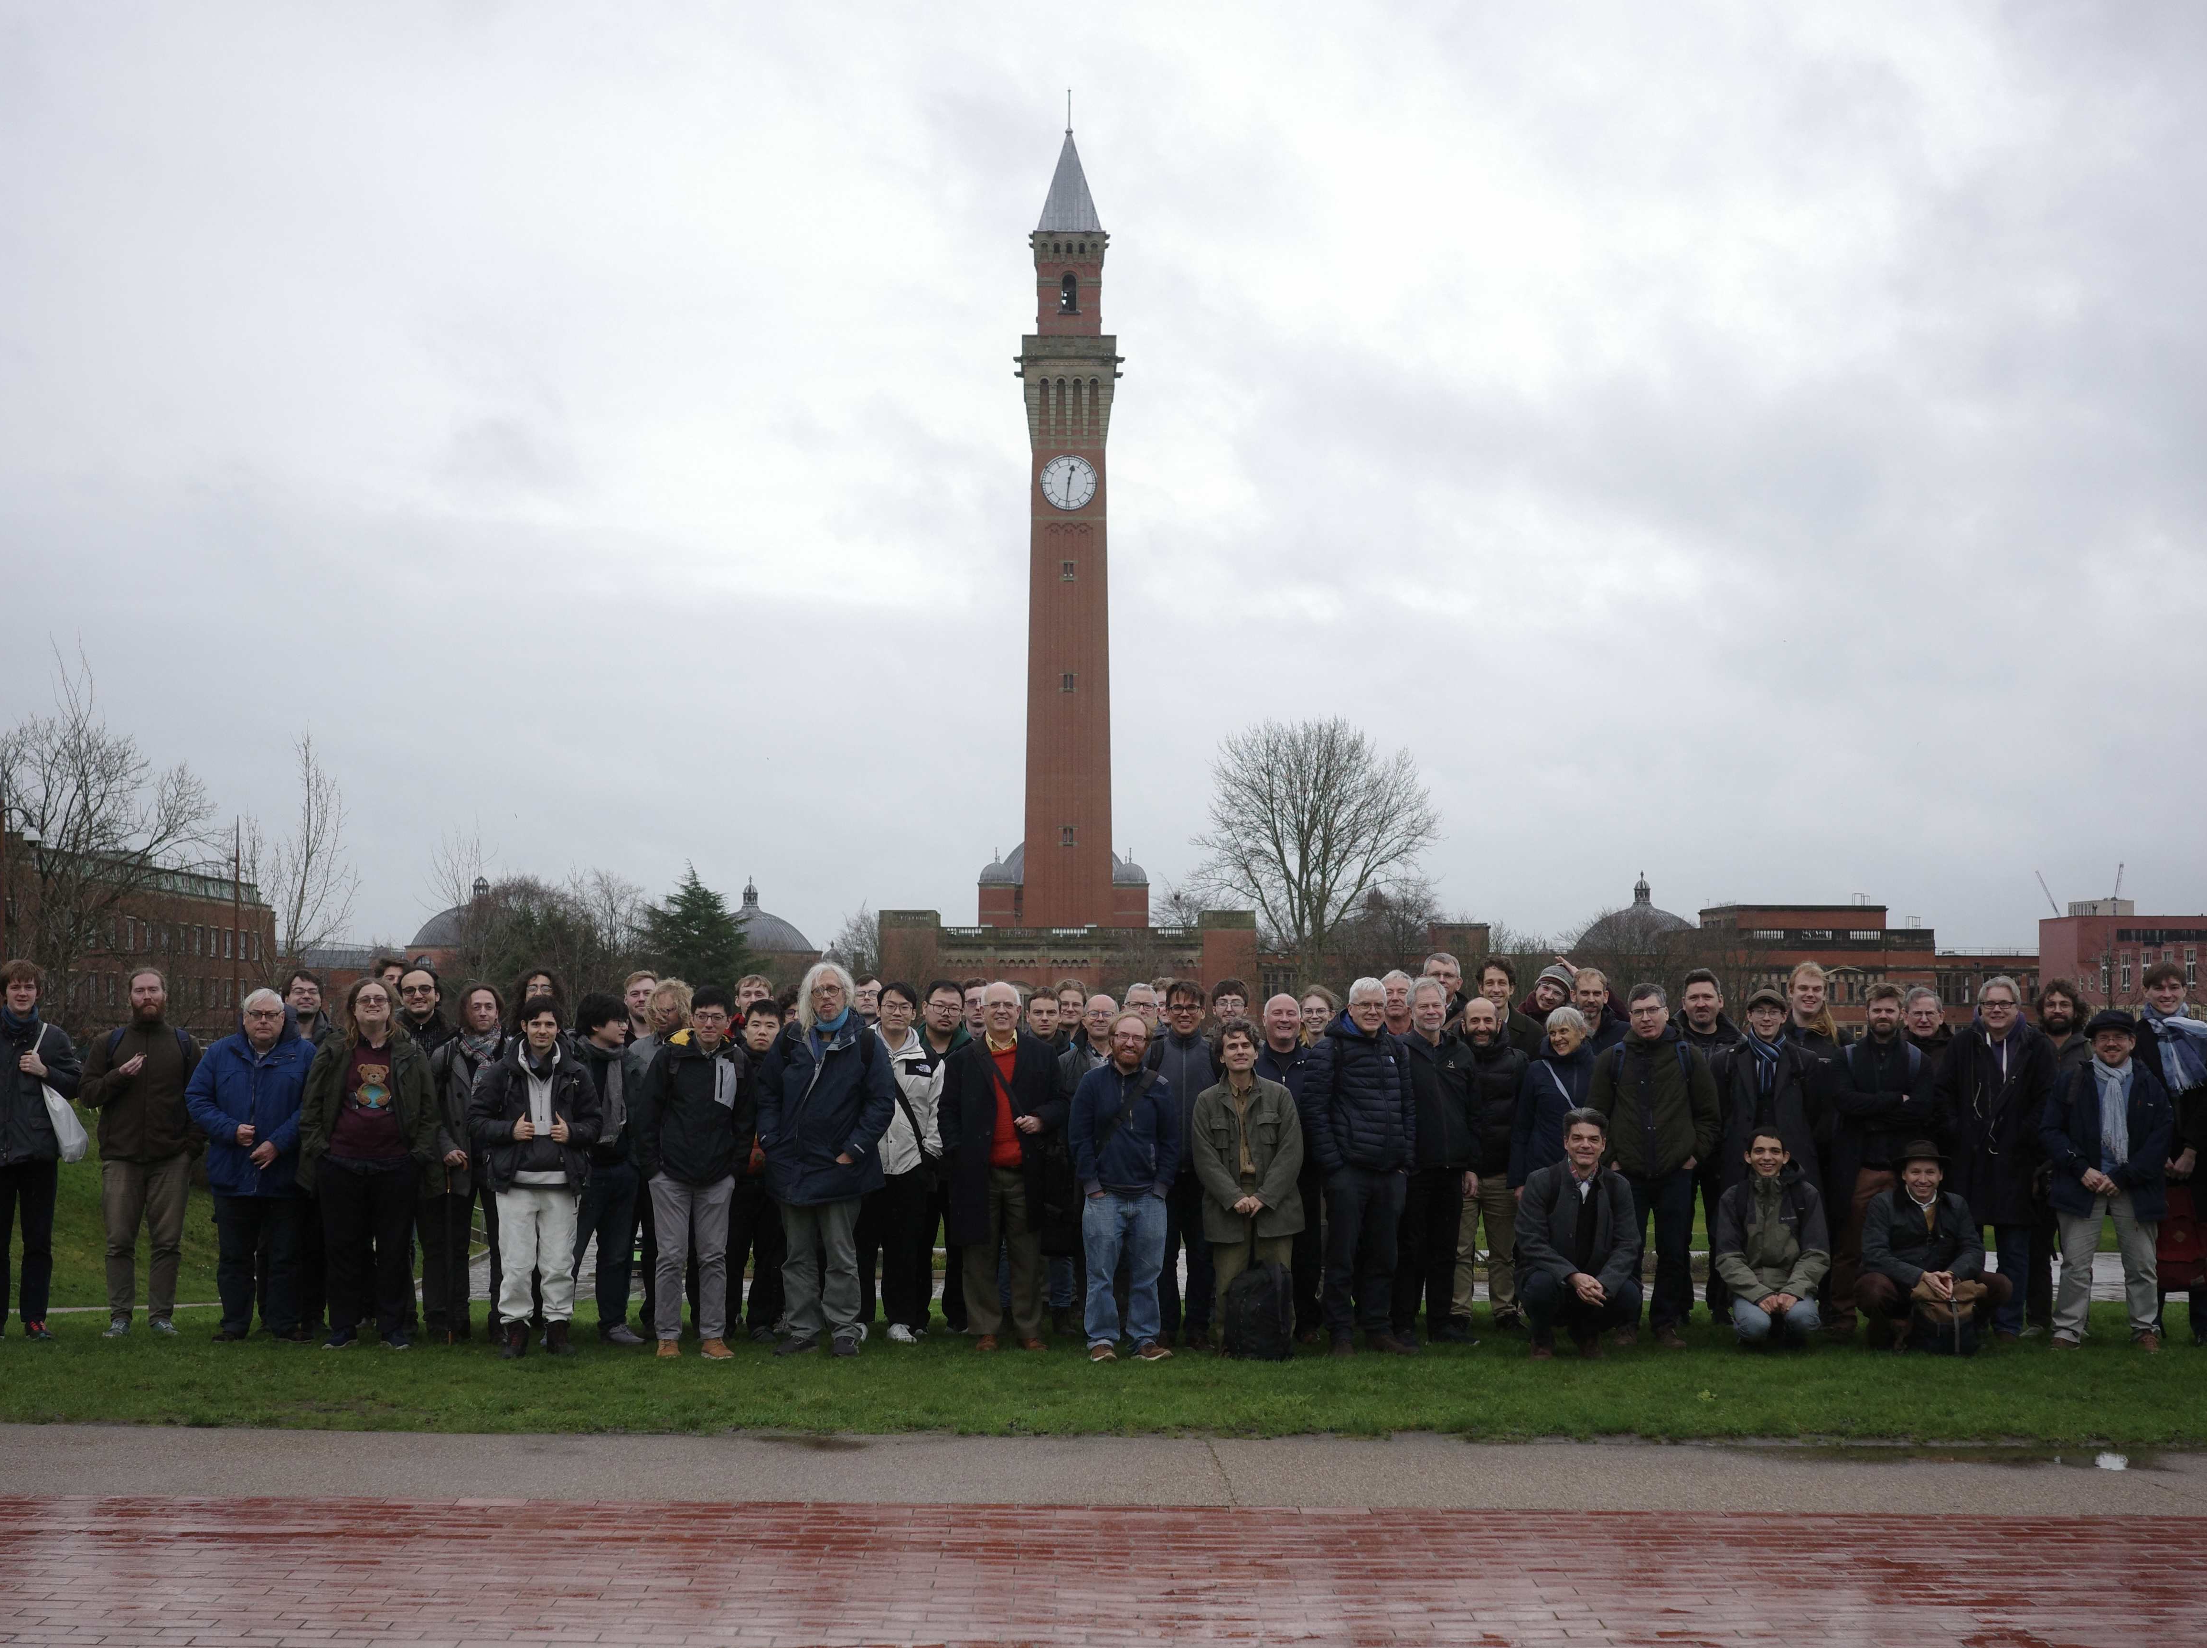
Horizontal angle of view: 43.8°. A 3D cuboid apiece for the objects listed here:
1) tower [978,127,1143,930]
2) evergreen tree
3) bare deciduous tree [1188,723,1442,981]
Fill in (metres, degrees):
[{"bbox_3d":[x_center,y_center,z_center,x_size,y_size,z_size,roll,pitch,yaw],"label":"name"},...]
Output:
[{"bbox_3d":[-3.286,-21.599,267.000,10.600,99.000,10.600,0,-3,-1],"label":"tower"},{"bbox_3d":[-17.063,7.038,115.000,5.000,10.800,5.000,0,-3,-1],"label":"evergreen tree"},{"bbox_3d":[11.655,4.748,150.000,13.200,21.000,13.000,0,-3,-1],"label":"bare deciduous tree"}]

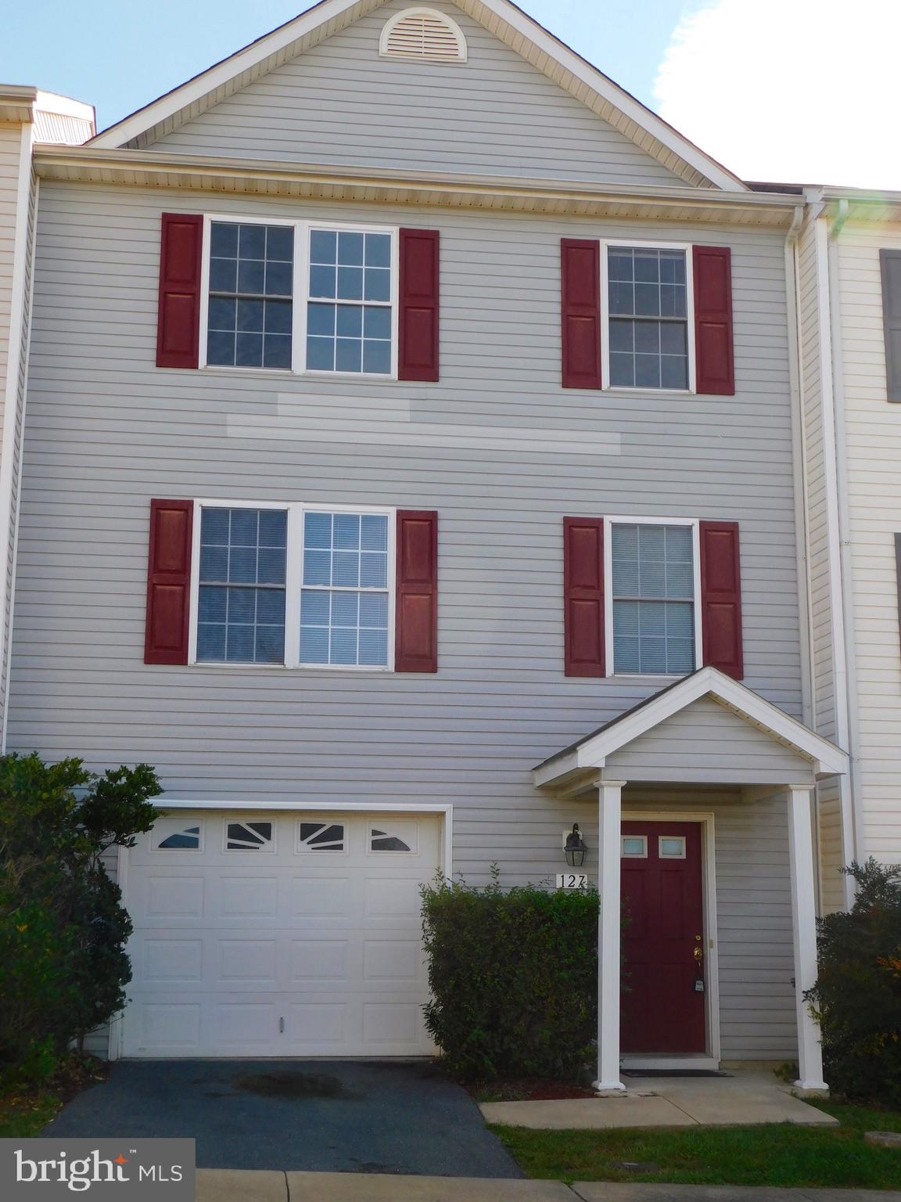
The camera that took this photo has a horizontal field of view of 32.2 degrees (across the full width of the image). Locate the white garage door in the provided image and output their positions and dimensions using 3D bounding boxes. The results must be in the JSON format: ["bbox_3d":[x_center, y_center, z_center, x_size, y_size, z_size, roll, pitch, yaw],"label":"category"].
[{"bbox_3d":[-1.435,2.890,13.621,2.728,2.101,0.050,2,-11,-8],"label":"white garage door"}]

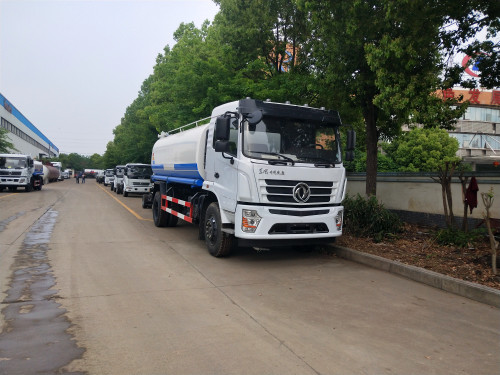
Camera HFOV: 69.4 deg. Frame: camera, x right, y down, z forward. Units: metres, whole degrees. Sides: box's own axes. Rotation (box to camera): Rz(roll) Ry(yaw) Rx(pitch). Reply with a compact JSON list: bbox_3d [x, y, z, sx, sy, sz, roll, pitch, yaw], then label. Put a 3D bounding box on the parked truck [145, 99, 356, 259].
[{"bbox_3d":[-0.755,-0.238,9.787,2.500,3.060,7.500,2,1,-26],"label":"parked truck"}]

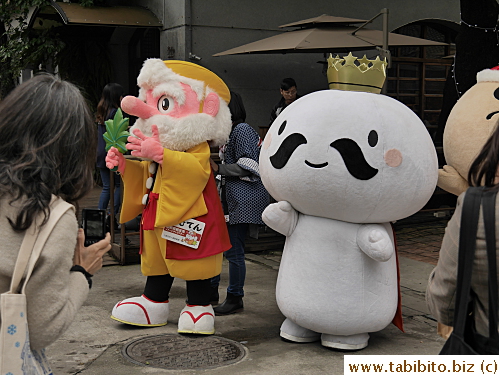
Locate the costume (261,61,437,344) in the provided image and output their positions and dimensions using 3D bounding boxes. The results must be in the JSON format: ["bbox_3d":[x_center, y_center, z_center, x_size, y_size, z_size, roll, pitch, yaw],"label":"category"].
[{"bbox_3d":[0.610,0.070,4.399,1.060,1.770,0.980,2,5,28],"label":"costume"}]

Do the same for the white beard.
[{"bbox_3d":[-0.442,-0.384,4.684,0.560,0.310,0.600,-3,6,-37],"label":"white beard"}]

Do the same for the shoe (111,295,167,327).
[{"bbox_3d":[-0.747,0.823,4.900,0.380,0.185,0.220,3,3,-26],"label":"shoe"}]

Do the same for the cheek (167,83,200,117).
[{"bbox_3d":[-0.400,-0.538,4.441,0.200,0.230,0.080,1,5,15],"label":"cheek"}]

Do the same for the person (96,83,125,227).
[{"bbox_3d":[-1.459,-0.343,7.797,0.380,1.600,0.450,-3,5,-30],"label":"person"}]

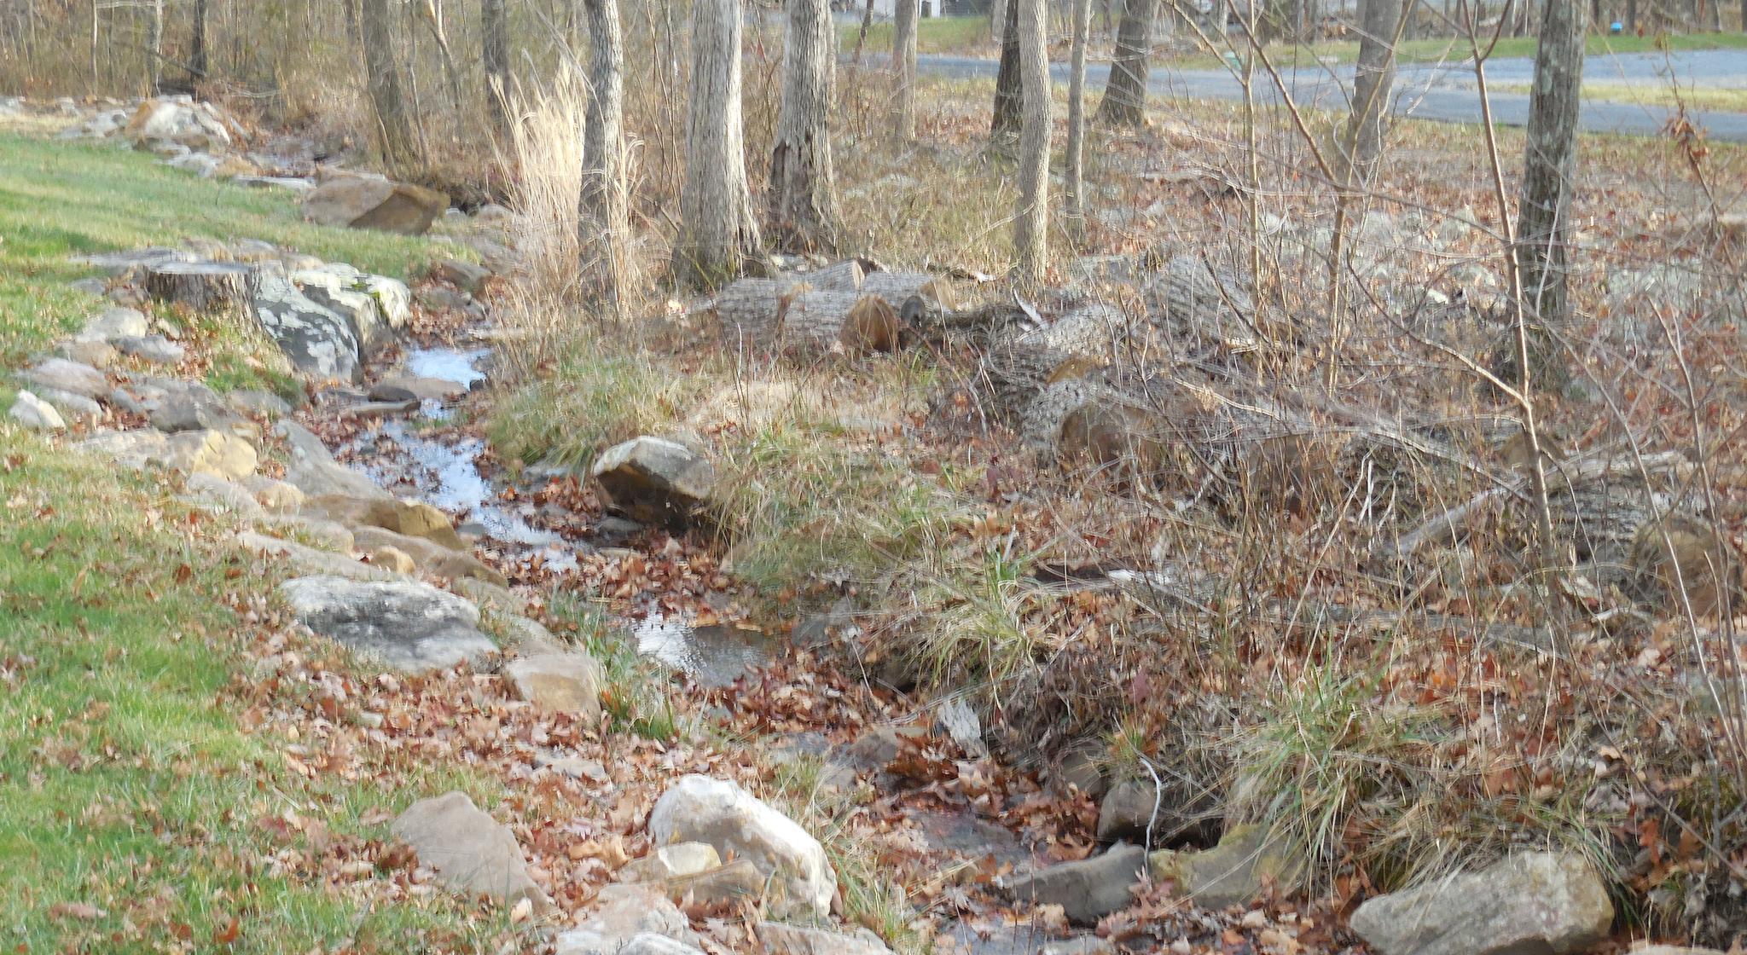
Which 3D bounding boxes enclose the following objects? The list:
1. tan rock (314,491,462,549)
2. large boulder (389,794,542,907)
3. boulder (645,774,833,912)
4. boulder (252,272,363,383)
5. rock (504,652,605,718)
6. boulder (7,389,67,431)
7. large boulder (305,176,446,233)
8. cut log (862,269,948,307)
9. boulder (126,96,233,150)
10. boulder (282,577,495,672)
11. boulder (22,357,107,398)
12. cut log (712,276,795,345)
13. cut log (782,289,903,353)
[{"bbox_3d":[-2.143,0.190,13.600,0.680,0.230,0.420,3,10,15],"label":"tan rock"},{"bbox_3d":[-1.161,1.061,8.800,0.420,0.270,0.360,3,10,20],"label":"large boulder"},{"bbox_3d":[-0.421,1.170,9.700,0.580,0.360,0.400,4,12,20],"label":"boulder"},{"bbox_3d":[-3.220,-0.853,17.500,0.620,0.580,0.600,3,10,20],"label":"boulder"},{"bbox_3d":[-1.159,0.762,11.200,0.360,0.180,0.300,0,12,0],"label":"rock"},{"bbox_3d":[-3.992,-0.316,14.700,0.270,0.170,0.200,3,10,20],"label":"boulder"},{"bbox_3d":[-3.970,-2.178,24.500,1.120,0.450,0.800,3,10,15],"label":"large boulder"},{"bbox_3d":[0.200,-1.069,18.000,0.550,0.310,0.320,7,13,29],"label":"cut log"},{"bbox_3d":[-6.319,-3.209,28.000,1.000,0.460,0.750,0,12,0],"label":"boulder"},{"bbox_3d":[-1.768,0.534,11.200,0.780,0.290,0.500,3,10,20],"label":"boulder"},{"bbox_3d":[-4.072,-0.505,15.500,0.420,0.180,0.300,2,10,10],"label":"boulder"},{"bbox_3d":[-0.655,-0.948,17.600,0.500,0.350,0.360,6,13,27],"label":"cut log"},{"bbox_3d":[-0.173,-0.874,17.300,0.600,0.330,0.340,8,14,34],"label":"cut log"}]

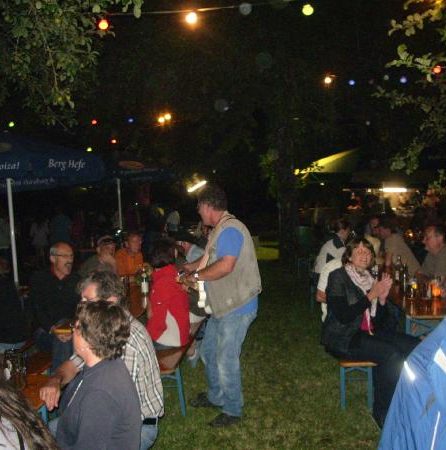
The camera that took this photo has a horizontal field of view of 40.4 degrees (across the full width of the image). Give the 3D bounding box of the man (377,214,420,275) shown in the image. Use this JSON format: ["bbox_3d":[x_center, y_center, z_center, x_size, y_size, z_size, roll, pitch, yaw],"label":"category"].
[{"bbox_3d":[1.900,0.593,6.400,0.750,1.300,0.550,-2,3,-12],"label":"man"}]

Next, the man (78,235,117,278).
[{"bbox_3d":[-1.080,0.742,5.350,0.750,1.280,0.550,0,3,25],"label":"man"}]

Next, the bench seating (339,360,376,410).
[{"bbox_3d":[1.070,1.095,5.100,0.260,0.470,2.200,-1,3,9],"label":"bench seating"}]

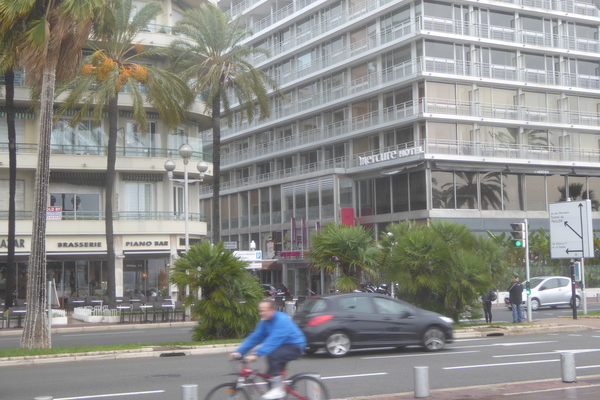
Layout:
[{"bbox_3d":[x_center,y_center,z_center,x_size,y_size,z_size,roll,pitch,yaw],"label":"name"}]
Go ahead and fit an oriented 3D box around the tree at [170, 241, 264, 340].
[{"bbox_3d":[-2.350,2.581,26.304,2.650,2.820,2.650,-1,-4,0],"label":"tree"}]

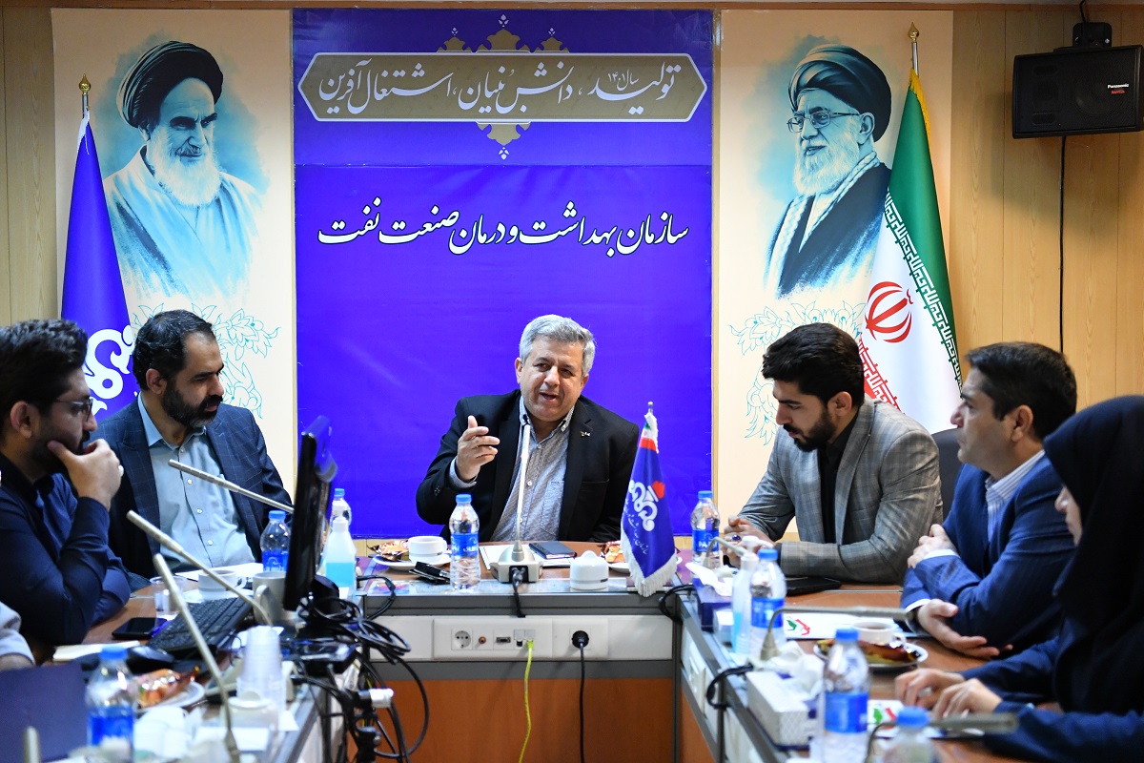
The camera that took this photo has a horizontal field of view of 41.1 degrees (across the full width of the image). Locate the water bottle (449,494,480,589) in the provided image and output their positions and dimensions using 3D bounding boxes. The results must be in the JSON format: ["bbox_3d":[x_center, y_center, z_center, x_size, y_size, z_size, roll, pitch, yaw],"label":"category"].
[{"bbox_3d":[-0.234,0.351,3.330,0.065,0.210,0.065,0,3,0],"label":"water bottle"}]

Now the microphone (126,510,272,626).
[{"bbox_3d":[-0.587,0.361,2.442,0.265,0.285,0.115,0,3,0],"label":"microphone"}]

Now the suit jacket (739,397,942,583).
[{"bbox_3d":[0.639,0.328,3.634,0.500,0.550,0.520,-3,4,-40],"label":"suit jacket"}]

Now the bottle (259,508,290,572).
[{"bbox_3d":[-0.607,0.364,3.142,0.065,0.215,0.065,0,3,0],"label":"bottle"}]

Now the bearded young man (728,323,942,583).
[{"bbox_3d":[0.640,0.532,3.591,0.720,1.333,0.550,-2,4,-38],"label":"bearded young man"}]

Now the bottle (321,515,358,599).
[{"bbox_3d":[-0.490,0.373,3.220,0.067,0.182,0.067,0,3,0],"label":"bottle"}]

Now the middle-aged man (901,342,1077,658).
[{"bbox_3d":[0.870,0.582,2.833,0.650,1.311,0.520,-1,3,-14],"label":"middle-aged man"}]

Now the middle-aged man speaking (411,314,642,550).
[{"bbox_3d":[-0.105,0.509,3.851,0.560,1.353,0.700,0,3,0],"label":"middle-aged man speaking"}]

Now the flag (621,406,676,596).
[{"bbox_3d":[0.165,0.259,3.270,0.118,0.395,0.090,0,3,0],"label":"flag"}]

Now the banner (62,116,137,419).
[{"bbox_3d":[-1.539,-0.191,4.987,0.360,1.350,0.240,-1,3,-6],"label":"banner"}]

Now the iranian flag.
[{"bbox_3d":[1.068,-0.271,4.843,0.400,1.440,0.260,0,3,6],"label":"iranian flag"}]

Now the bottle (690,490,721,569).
[{"bbox_3d":[0.303,0.348,3.452,0.065,0.215,0.065,0,3,0],"label":"bottle"}]

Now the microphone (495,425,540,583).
[{"bbox_3d":[-0.123,0.282,3.451,0.115,0.330,0.210,0,3,3],"label":"microphone"}]

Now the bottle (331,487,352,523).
[{"bbox_3d":[-0.545,0.351,3.602,0.058,0.195,0.058,0,3,0],"label":"bottle"}]

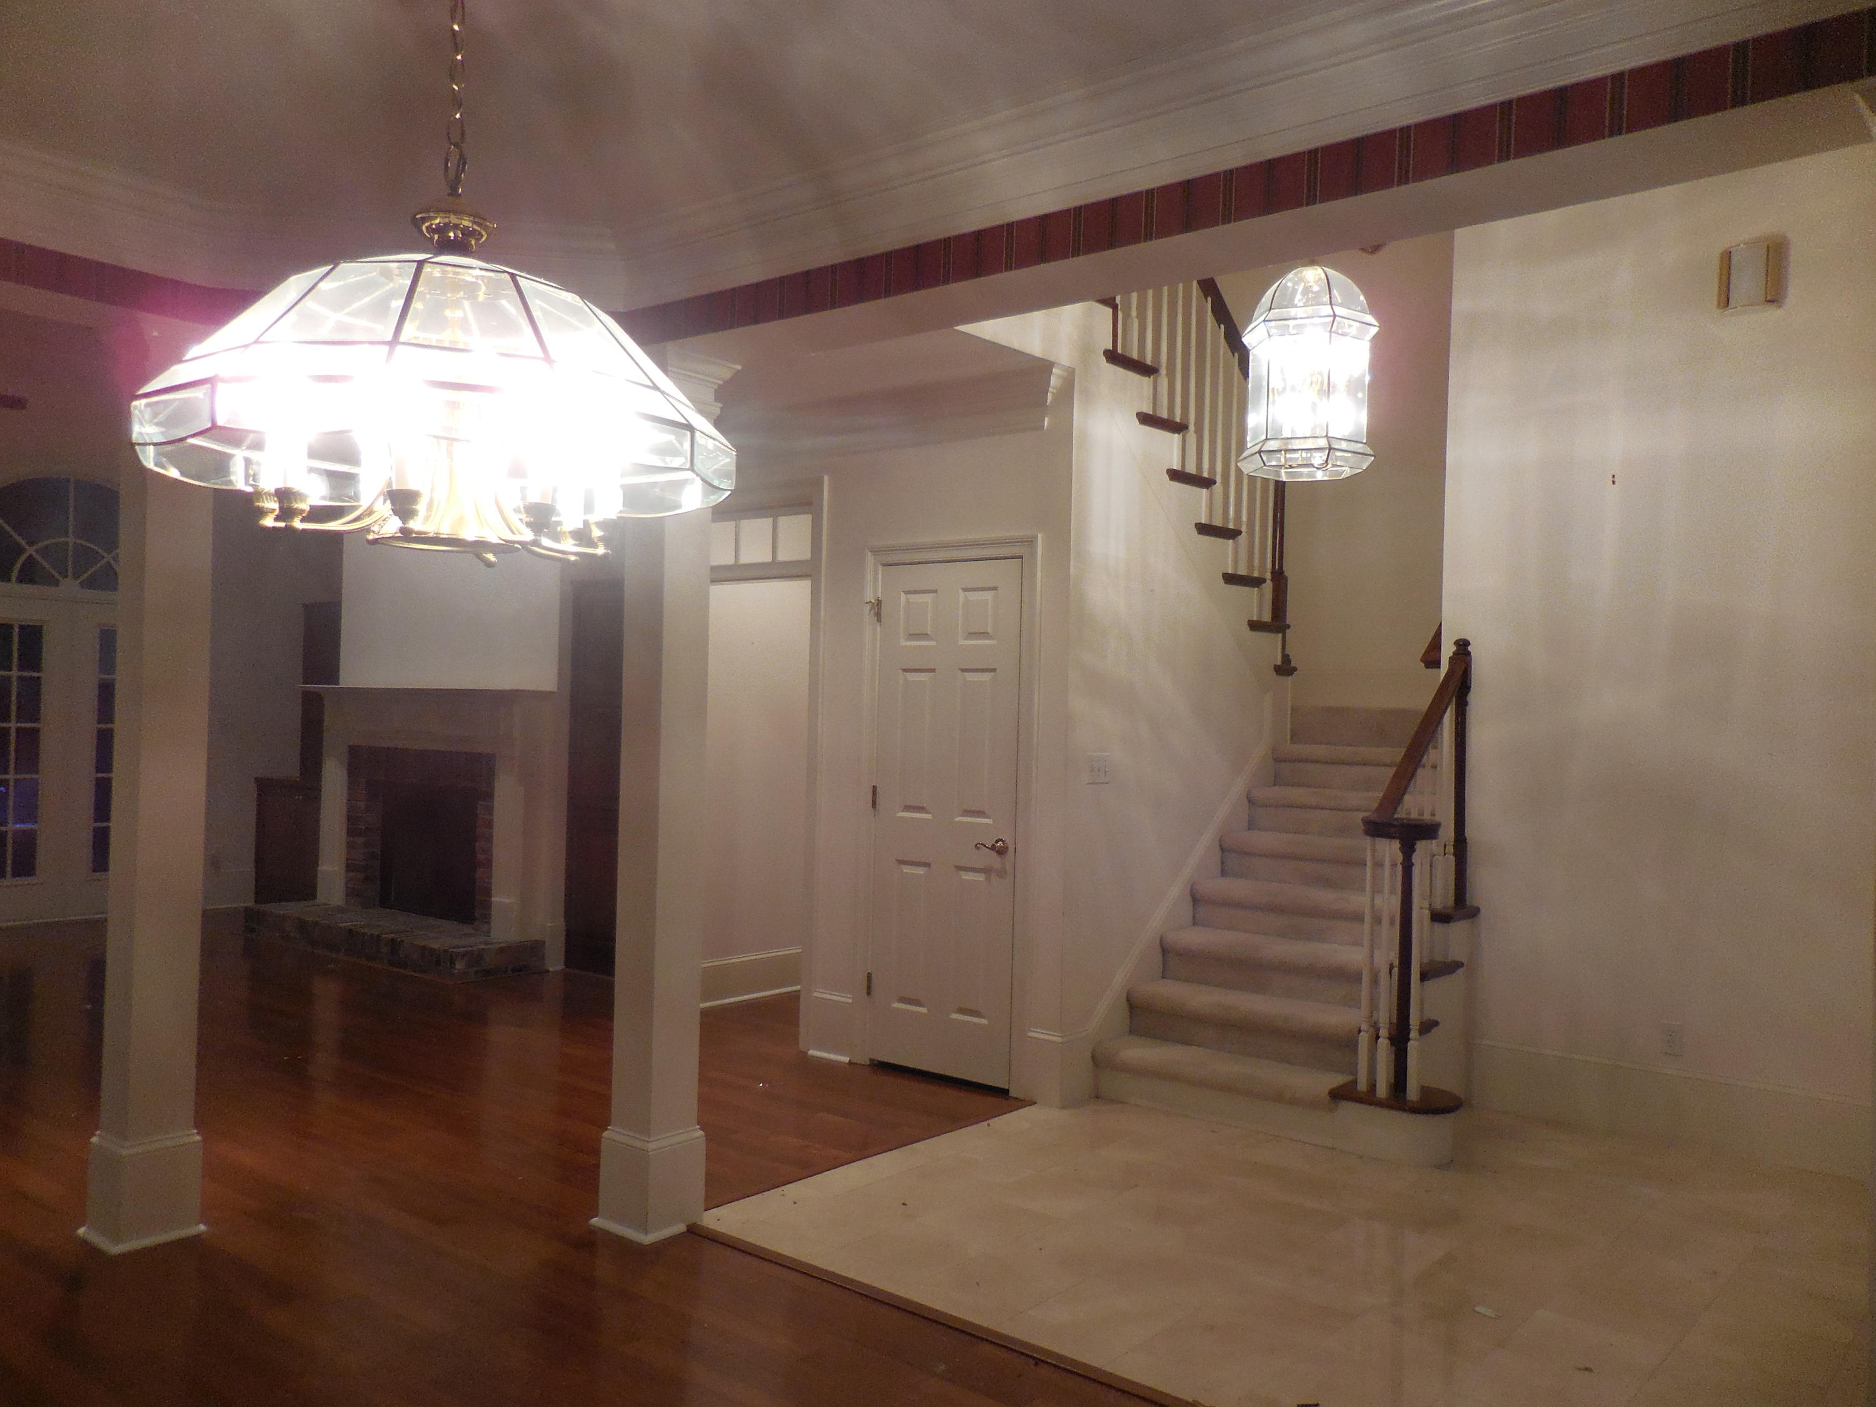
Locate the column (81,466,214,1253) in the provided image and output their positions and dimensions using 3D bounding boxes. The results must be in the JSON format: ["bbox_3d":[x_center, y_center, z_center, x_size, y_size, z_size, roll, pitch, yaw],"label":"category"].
[{"bbox_3d":[-2.098,0.207,3.660,0.250,2.420,0.250,0,-2,38],"label":"column"}]

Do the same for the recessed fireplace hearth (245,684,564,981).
[{"bbox_3d":[-3.220,0.699,8.143,2.340,1.580,0.720,0,-2,38],"label":"recessed fireplace hearth"}]

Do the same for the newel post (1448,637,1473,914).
[{"bbox_3d":[2.005,0.270,5.214,0.075,1.045,0.075,0,-2,38],"label":"newel post"}]

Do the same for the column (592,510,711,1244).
[{"bbox_3d":[-0.769,0.238,3.799,0.250,2.420,0.250,0,-2,38],"label":"column"}]

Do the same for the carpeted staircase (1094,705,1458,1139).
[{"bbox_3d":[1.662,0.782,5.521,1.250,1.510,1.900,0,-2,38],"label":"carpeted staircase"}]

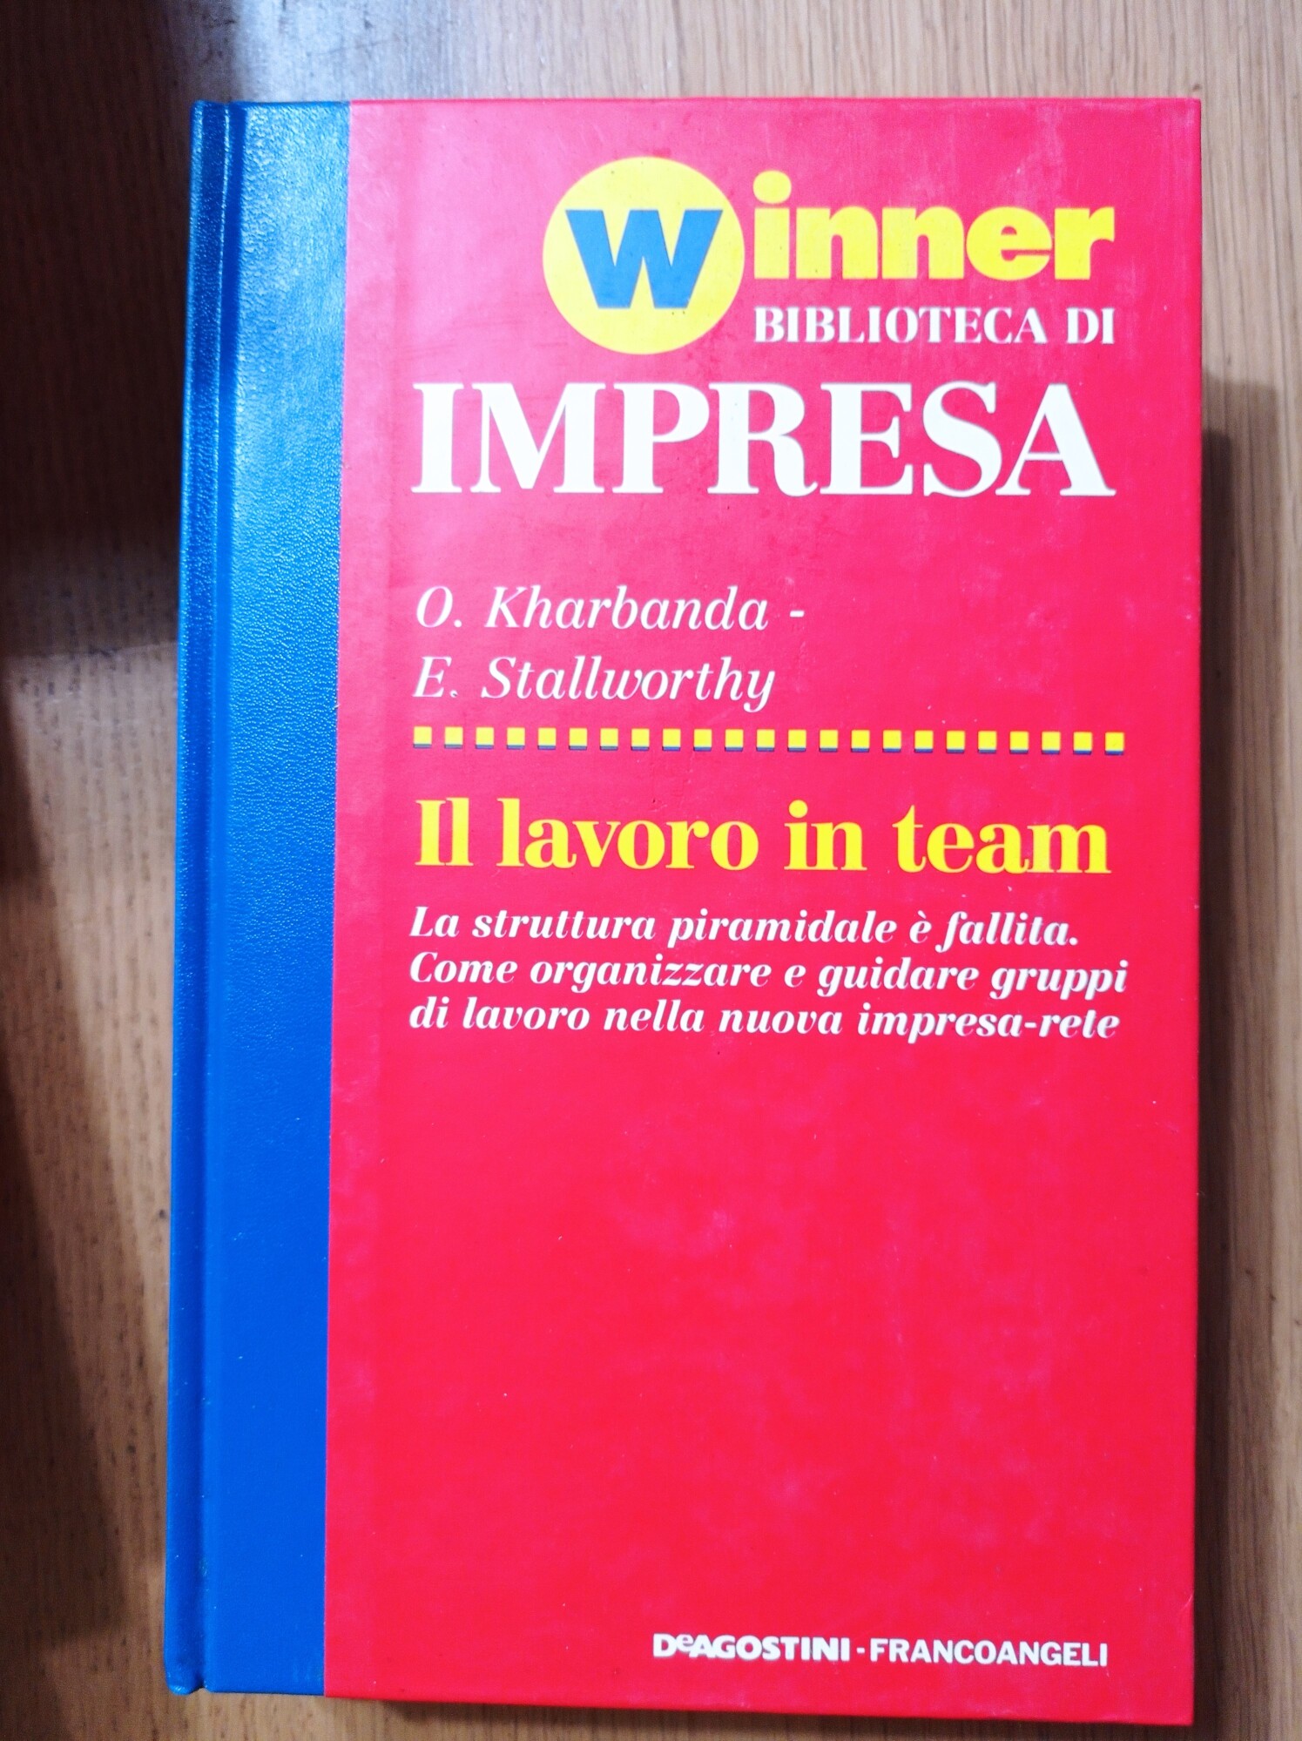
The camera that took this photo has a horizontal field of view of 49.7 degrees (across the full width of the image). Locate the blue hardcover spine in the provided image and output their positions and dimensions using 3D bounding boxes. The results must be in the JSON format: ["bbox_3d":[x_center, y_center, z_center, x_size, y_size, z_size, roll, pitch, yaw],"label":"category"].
[{"bbox_3d":[-0.054,0.003,0.205,0.022,0.021,0.220,1,89,2],"label":"blue hardcover spine"}]

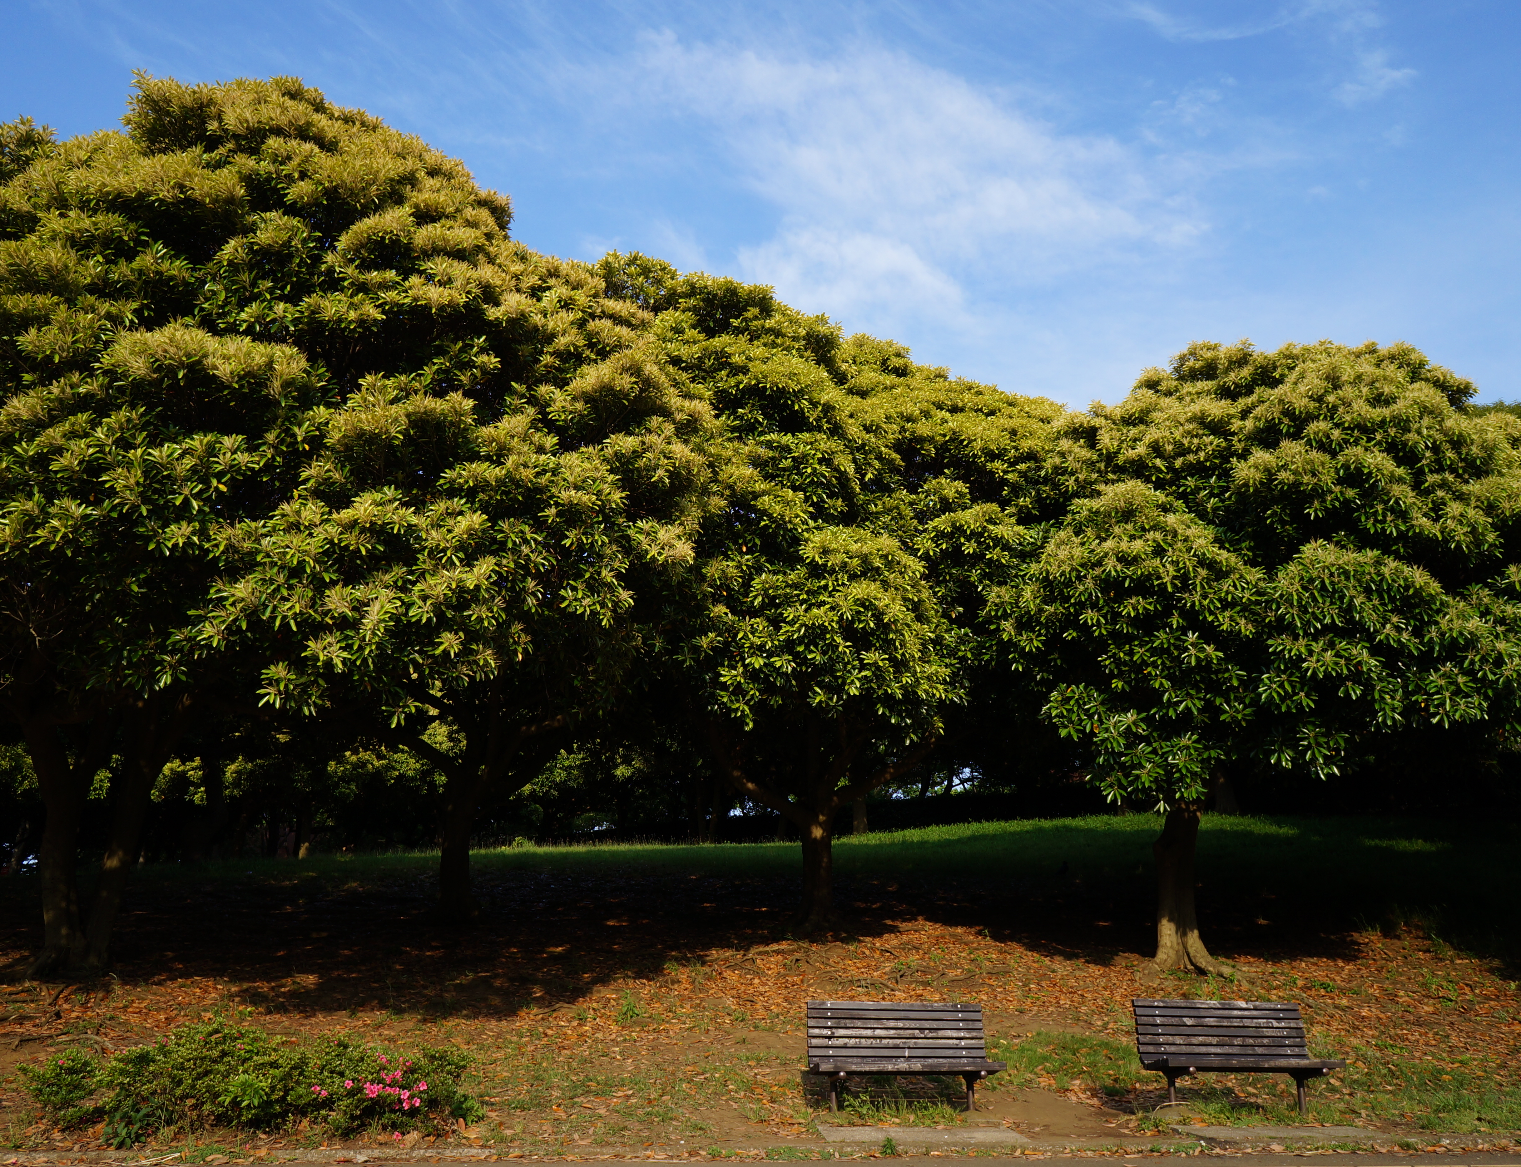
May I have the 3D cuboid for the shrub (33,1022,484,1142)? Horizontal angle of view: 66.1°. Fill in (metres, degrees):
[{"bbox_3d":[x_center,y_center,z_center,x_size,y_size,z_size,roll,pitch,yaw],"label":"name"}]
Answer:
[{"bbox_3d":[-3.862,3.758,9.013,3.450,0.740,1.200,2,-15,-5],"label":"shrub"}]

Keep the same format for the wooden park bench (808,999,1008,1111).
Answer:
[{"bbox_3d":[1.173,3.867,9.495,1.500,0.821,0.656,3,-15,-7],"label":"wooden park bench"}]

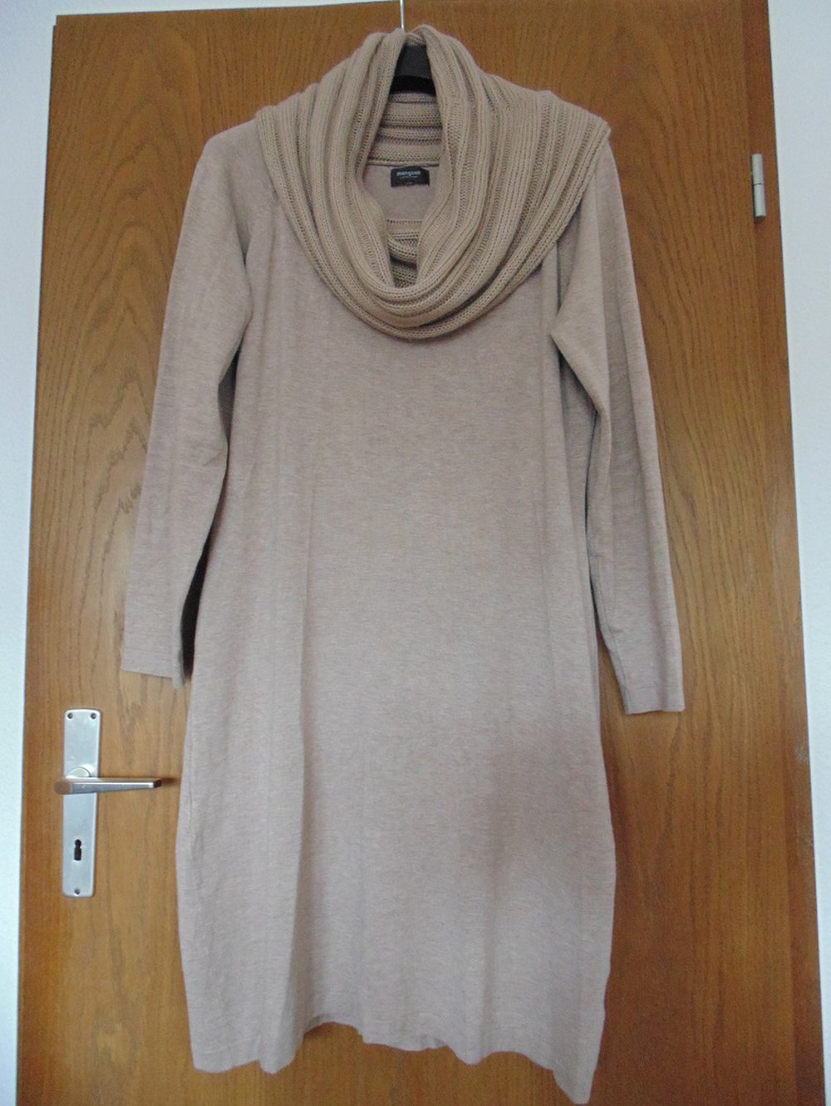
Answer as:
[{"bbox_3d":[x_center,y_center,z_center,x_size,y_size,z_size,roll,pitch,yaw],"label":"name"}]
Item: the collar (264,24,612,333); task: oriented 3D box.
[{"bbox_3d":[0.017,-0.418,0.772,0.403,0.400,0.122,-1,-5,2],"label":"collar"}]

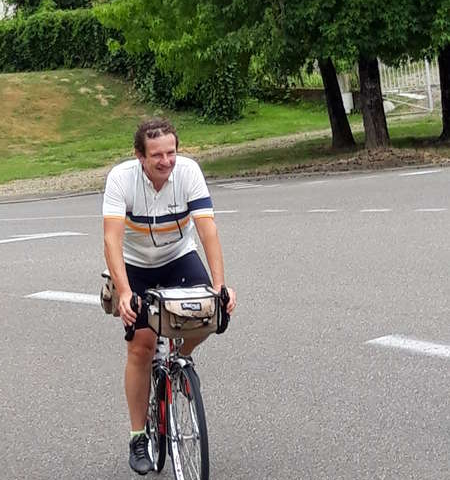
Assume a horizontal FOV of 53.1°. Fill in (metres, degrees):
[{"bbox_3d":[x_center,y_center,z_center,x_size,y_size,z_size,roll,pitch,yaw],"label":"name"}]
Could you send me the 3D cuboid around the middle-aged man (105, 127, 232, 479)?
[{"bbox_3d":[-0.262,0.295,2.080,0.560,1.660,0.800,-7,11,-15],"label":"middle-aged man"}]

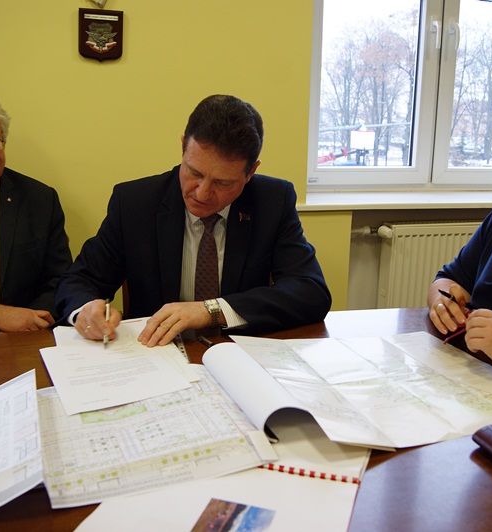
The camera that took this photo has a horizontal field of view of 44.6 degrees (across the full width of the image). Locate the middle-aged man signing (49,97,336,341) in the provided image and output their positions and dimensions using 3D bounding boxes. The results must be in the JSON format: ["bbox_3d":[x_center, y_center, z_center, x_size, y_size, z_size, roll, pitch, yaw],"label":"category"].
[{"bbox_3d":[-0.105,0.236,1.451,0.620,1.270,0.700,-1,12,-10],"label":"middle-aged man signing"}]

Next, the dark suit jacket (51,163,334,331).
[{"bbox_3d":[-0.101,0.073,1.498,0.610,0.640,0.500,-1,12,-10],"label":"dark suit jacket"}]

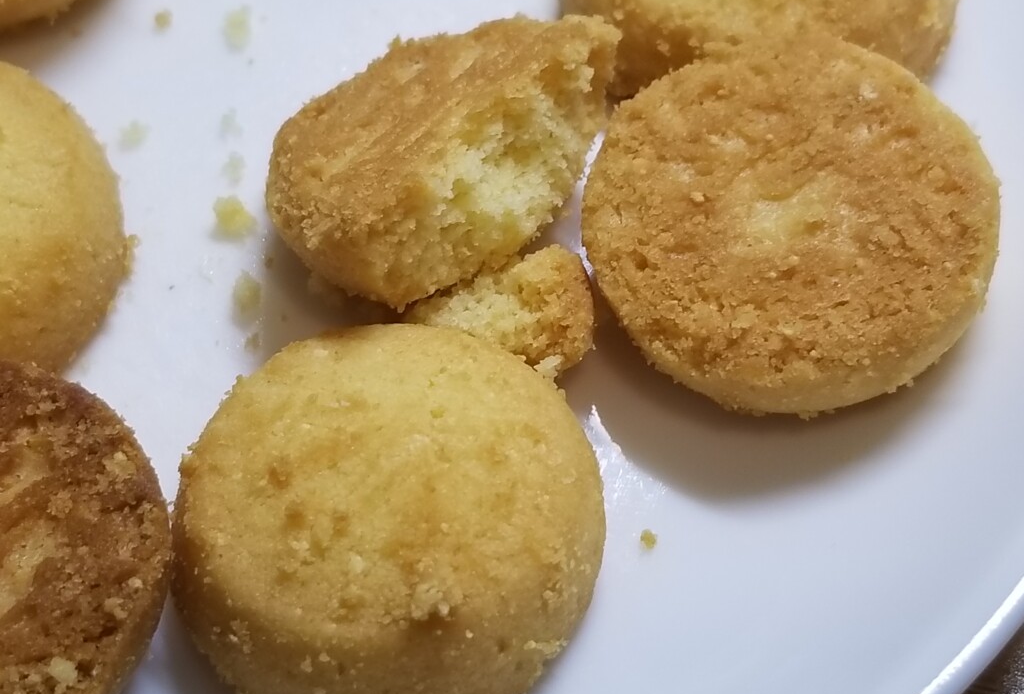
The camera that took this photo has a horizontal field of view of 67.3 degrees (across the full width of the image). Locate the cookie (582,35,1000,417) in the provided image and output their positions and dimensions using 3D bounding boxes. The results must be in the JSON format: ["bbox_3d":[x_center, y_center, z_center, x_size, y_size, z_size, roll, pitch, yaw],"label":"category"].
[{"bbox_3d":[0.033,-0.014,0.099,0.048,0.018,0.048,0,71,9],"label":"cookie"}]

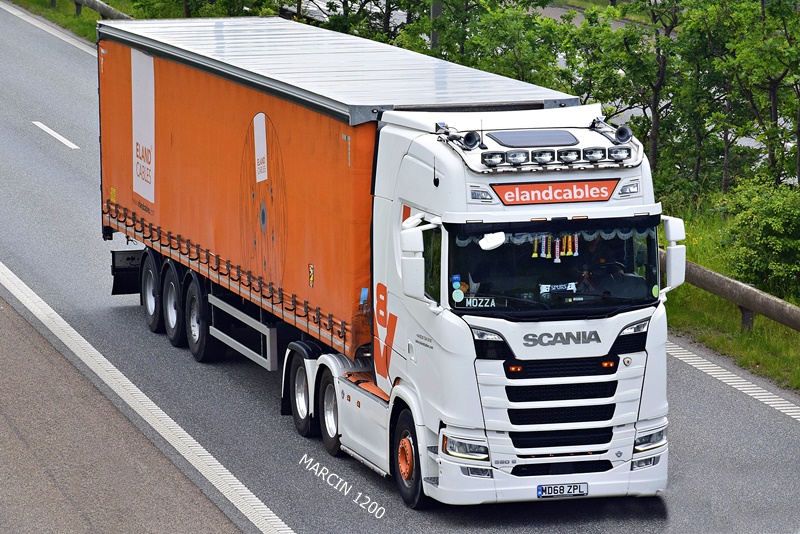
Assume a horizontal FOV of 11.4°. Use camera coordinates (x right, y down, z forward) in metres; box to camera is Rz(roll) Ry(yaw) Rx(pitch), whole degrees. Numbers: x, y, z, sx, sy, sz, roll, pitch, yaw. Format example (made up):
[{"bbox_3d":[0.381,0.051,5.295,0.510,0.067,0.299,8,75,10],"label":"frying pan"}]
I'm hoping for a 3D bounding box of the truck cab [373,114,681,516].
[{"bbox_3d":[1.262,0.347,40.551,2.740,3.820,2.660,-3,8,-15],"label":"truck cab"}]

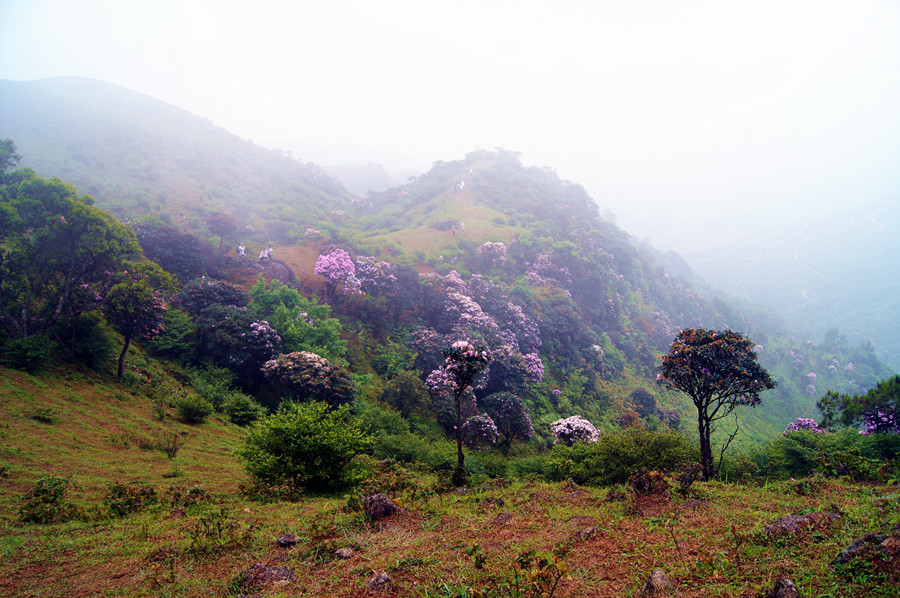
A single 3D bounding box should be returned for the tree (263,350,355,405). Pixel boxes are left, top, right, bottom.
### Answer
[{"bbox_3d":[-6.459,3.809,31.000,4.322,2.883,3.976,0,4,0],"label":"tree"}]

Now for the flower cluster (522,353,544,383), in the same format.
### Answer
[{"bbox_3d":[5.696,4.673,46.000,1.501,2.047,1.201,0,4,0],"label":"flower cluster"}]

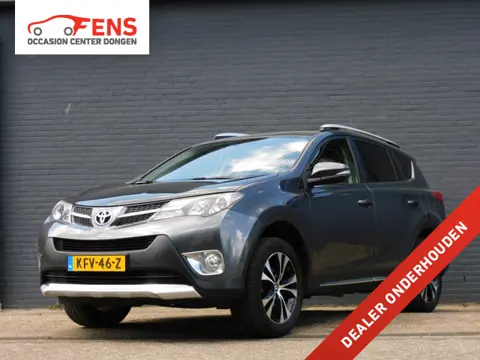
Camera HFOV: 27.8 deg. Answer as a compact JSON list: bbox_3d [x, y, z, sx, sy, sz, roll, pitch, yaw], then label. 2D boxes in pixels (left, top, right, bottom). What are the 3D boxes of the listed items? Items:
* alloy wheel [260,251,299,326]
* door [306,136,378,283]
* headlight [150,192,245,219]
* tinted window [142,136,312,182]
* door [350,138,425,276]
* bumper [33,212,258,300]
[{"bbox_3d":[0.211,0.766,6.876,0.190,0.490,0.490,-3,-5,34],"label":"alloy wheel"},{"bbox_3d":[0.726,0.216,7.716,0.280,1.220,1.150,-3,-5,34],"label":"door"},{"bbox_3d":[-0.295,0.187,6.546,0.460,0.200,0.480,-3,-5,34],"label":"headlight"},{"bbox_3d":[-0.118,-0.171,7.901,1.410,0.140,0.900,-3,22,34],"label":"tinted window"},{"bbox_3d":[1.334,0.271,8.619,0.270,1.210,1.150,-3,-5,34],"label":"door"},{"bbox_3d":[-0.804,0.532,6.819,1.800,0.590,0.630,-3,-5,34],"label":"bumper"}]

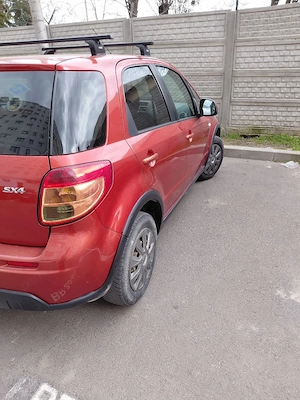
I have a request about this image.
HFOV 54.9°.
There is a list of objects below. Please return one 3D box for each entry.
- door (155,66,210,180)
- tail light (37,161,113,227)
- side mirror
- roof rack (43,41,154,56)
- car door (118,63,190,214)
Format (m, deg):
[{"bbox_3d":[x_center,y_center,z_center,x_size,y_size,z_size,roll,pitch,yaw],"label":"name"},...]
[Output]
[{"bbox_3d":[0.353,-0.742,2.973,0.270,1.180,1.160,8,25,20],"label":"door"},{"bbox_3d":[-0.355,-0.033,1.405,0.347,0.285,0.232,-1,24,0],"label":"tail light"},{"bbox_3d":[0.647,-1.006,3.141,0.200,0.175,0.130,8,25,20],"label":"side mirror"},{"bbox_3d":[-0.487,-1.307,2.547,1.130,0.105,0.090,8,25,20],"label":"roof rack"},{"bbox_3d":[0.020,-0.398,2.182,0.270,1.170,1.120,8,25,20],"label":"car door"}]

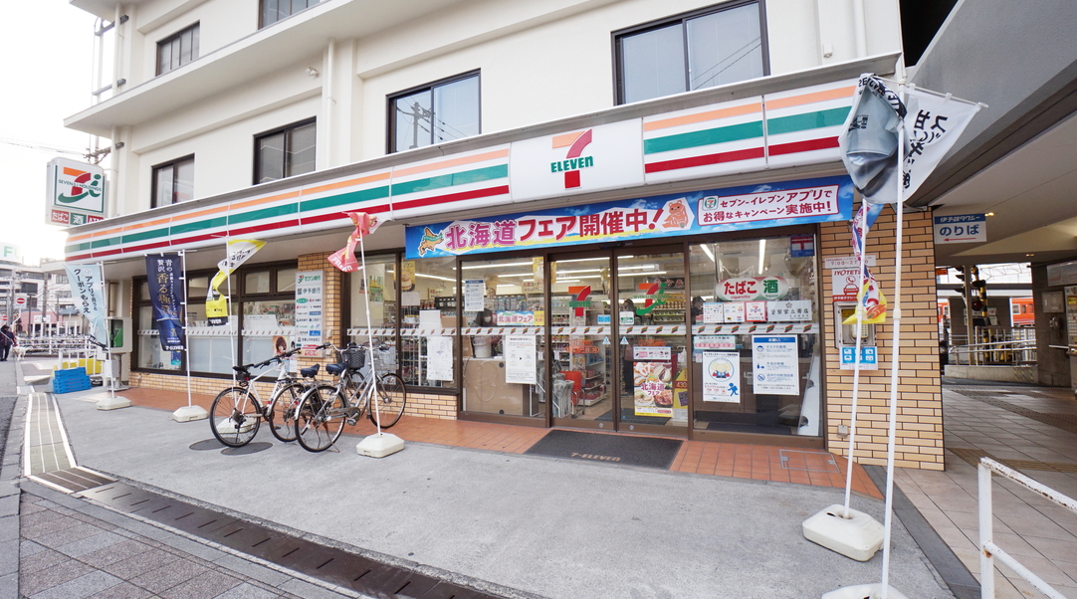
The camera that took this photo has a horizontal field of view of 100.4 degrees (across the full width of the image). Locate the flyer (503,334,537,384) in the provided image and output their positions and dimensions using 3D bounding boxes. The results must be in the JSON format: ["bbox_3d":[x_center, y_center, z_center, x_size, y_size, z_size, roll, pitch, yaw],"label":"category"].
[{"bbox_3d":[-0.227,0.754,5.628,0.425,0.595,0.010,-2,-3,24],"label":"flyer"}]

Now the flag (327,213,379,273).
[{"bbox_3d":[-2.264,-0.714,5.497,0.600,0.730,0.280,0,-2,-24],"label":"flag"}]

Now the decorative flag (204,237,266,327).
[{"bbox_3d":[-4.485,-0.258,6.636,0.740,1.270,0.280,0,-2,-15],"label":"decorative flag"}]

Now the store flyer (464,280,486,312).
[{"bbox_3d":[-0.852,-0.052,5.932,0.294,0.418,0.010,-2,-3,24],"label":"store flyer"}]

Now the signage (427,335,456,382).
[{"bbox_3d":[-1.400,0.851,6.386,0.435,0.605,0.010,-2,-2,25],"label":"signage"}]

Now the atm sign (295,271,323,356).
[{"bbox_3d":[-3.501,0.219,6.897,0.600,1.300,0.080,-2,-2,24],"label":"atm sign"}]

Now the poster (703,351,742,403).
[{"bbox_3d":[1.908,0.809,4.691,0.364,0.520,0.010,-2,-2,24],"label":"poster"}]

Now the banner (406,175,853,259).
[{"bbox_3d":[0.423,-0.675,4.025,4.066,0.347,0.030,-2,-3,24],"label":"banner"}]

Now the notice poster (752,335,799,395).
[{"bbox_3d":[2.371,0.653,4.489,0.416,0.596,0.010,-2,-3,24],"label":"notice poster"}]

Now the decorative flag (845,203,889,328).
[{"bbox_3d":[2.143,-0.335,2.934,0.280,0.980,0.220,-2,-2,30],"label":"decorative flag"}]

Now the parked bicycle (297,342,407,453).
[{"bbox_3d":[-2.014,1.045,5.057,0.580,1.080,1.700,-2,-2,24],"label":"parked bicycle"}]

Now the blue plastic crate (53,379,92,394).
[{"bbox_3d":[-9.540,1.752,9.160,0.380,0.270,0.540,-2,-3,21],"label":"blue plastic crate"}]

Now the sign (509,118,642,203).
[{"bbox_3d":[0.329,-1.199,3.981,1.230,0.565,0.140,-2,-2,24],"label":"sign"}]

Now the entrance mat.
[{"bbox_3d":[0.711,1.629,4.930,1.570,0.012,0.910,-2,-5,25],"label":"entrance mat"}]

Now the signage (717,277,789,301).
[{"bbox_3d":[2.180,-0.109,4.595,0.683,0.240,0.030,-2,-2,24],"label":"signage"}]

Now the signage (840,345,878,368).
[{"bbox_3d":[3.023,0.557,4.231,0.295,0.214,0.010,-2,-2,25],"label":"signage"}]

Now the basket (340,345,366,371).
[{"bbox_3d":[-2.628,0.855,6.281,0.340,0.260,0.270,-2,-3,18],"label":"basket"}]

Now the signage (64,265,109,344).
[{"bbox_3d":[-7.744,0.111,7.684,0.520,1.450,0.150,0,-3,-14],"label":"signage"}]

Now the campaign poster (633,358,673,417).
[{"bbox_3d":[1.314,1.030,5.134,0.427,0.610,0.010,-2,-2,25],"label":"campaign poster"}]

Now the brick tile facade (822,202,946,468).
[{"bbox_3d":[3.174,0.318,4.218,0.890,2.410,0.250,-2,-2,24],"label":"brick tile facade"}]

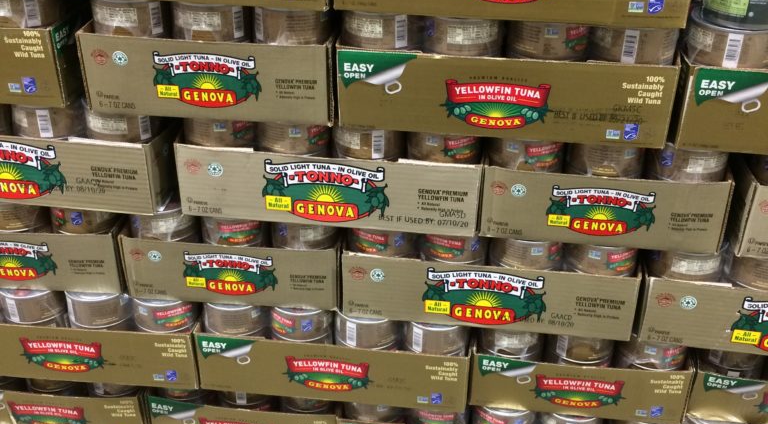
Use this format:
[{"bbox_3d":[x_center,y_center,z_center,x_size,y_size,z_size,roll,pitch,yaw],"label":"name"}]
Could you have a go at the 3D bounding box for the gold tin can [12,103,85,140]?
[{"bbox_3d":[-0.407,-0.126,1.045,0.086,0.044,0.086,1,30,-1],"label":"gold tin can"}]

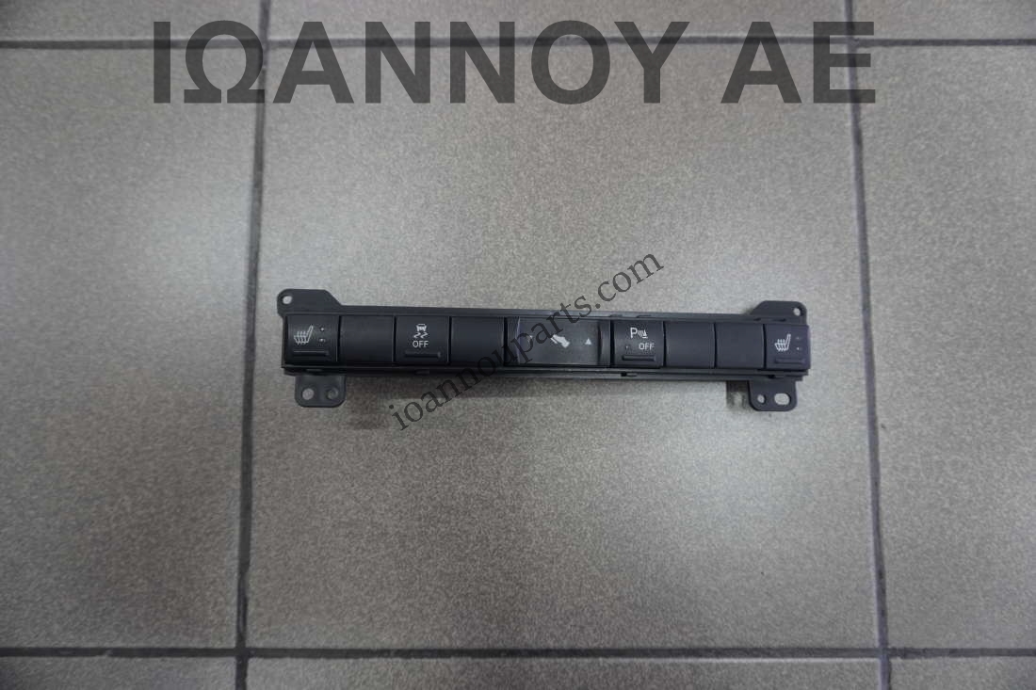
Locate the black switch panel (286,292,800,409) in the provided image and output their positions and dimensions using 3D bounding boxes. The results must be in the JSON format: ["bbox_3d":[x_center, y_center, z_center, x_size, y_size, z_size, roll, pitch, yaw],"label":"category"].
[{"bbox_3d":[0.017,0.005,0.351,0.260,0.050,0.057,1,85,-6],"label":"black switch panel"}]

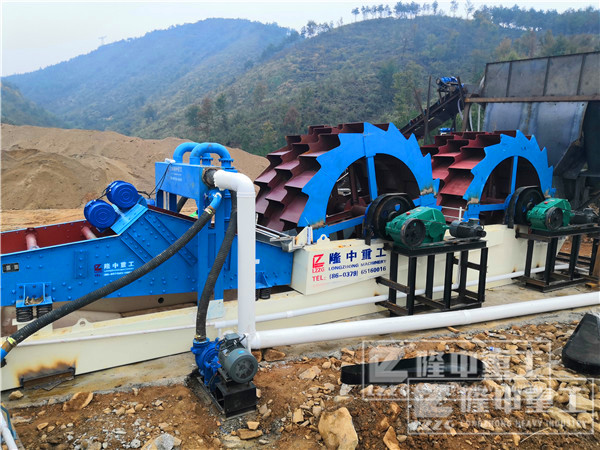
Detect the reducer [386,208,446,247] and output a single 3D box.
[{"bbox_3d":[1.801,0.049,7.016,0.840,0.540,0.450,-4,10,-31],"label":"reducer"}]

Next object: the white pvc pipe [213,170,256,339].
[{"bbox_3d":[-0.712,0.406,5.285,0.452,1.970,0.205,3,8,14],"label":"white pvc pipe"}]

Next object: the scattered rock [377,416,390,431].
[{"bbox_3d":[0.723,1.718,4.050,0.120,0.090,0.090,3,9,11],"label":"scattered rock"}]

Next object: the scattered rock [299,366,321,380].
[{"bbox_3d":[0.094,1.534,4.860,0.205,0.095,0.150,-4,9,-31],"label":"scattered rock"}]

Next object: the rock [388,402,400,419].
[{"bbox_3d":[0.849,1.646,4.152,0.100,0.100,0.100,3,9,13],"label":"rock"}]

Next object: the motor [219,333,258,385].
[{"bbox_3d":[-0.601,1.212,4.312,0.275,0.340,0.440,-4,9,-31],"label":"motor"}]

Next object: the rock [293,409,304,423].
[{"bbox_3d":[-0.013,1.710,4.200,0.110,0.100,0.090,1,9,0],"label":"rock"}]

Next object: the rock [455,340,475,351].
[{"bbox_3d":[2.100,1.531,5.921,0.220,0.090,0.130,4,9,20],"label":"rock"}]

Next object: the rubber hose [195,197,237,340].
[{"bbox_3d":[-0.912,0.382,5.135,0.170,1.500,0.800,4,9,17],"label":"rubber hose"}]

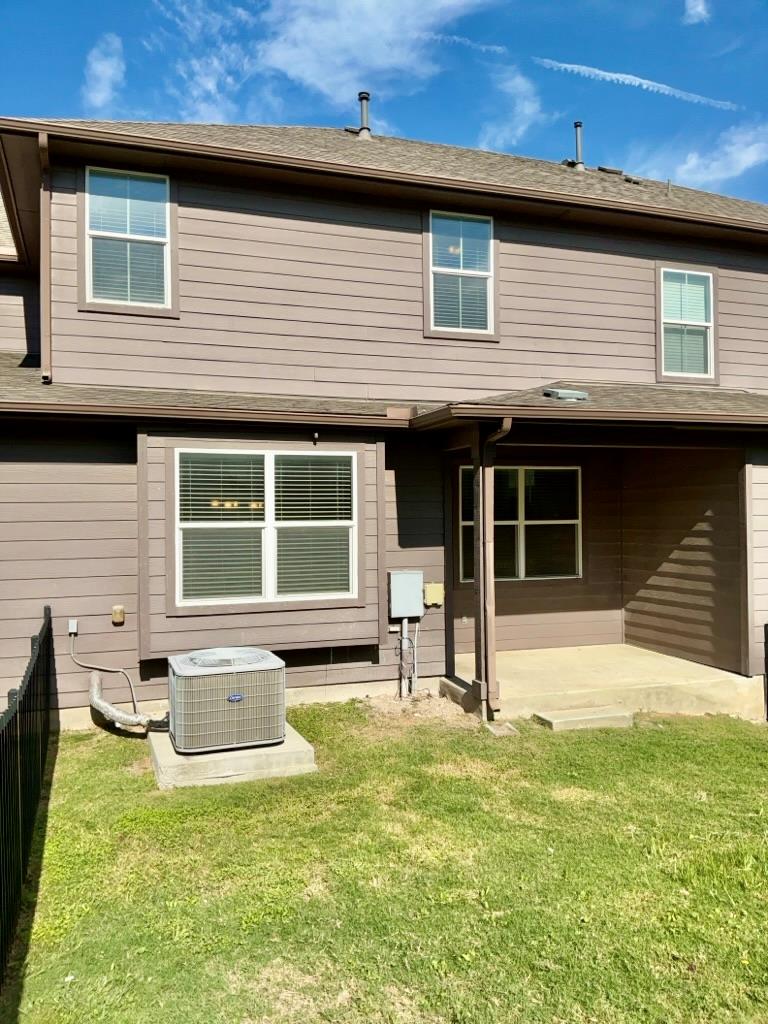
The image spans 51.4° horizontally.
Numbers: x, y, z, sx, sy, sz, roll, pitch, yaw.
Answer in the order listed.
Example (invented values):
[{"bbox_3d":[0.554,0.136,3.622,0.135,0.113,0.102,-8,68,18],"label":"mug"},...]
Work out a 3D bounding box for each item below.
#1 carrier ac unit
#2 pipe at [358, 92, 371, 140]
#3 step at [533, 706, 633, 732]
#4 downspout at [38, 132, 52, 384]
[{"bbox_3d":[-1.347,1.556,6.770,0.875,0.670,0.860,0,-1,-19],"label":"carrier ac unit"},{"bbox_3d":[-0.338,-6.879,13.865,0.185,0.820,0.185,0,-1,-19],"label":"pipe"},{"bbox_3d":[1.987,2.072,7.953,0.910,0.113,0.360,0,-1,-19],"label":"step"},{"bbox_3d":[-3.569,-2.636,8.403,0.100,2.500,0.480,0,-1,-19],"label":"downspout"}]

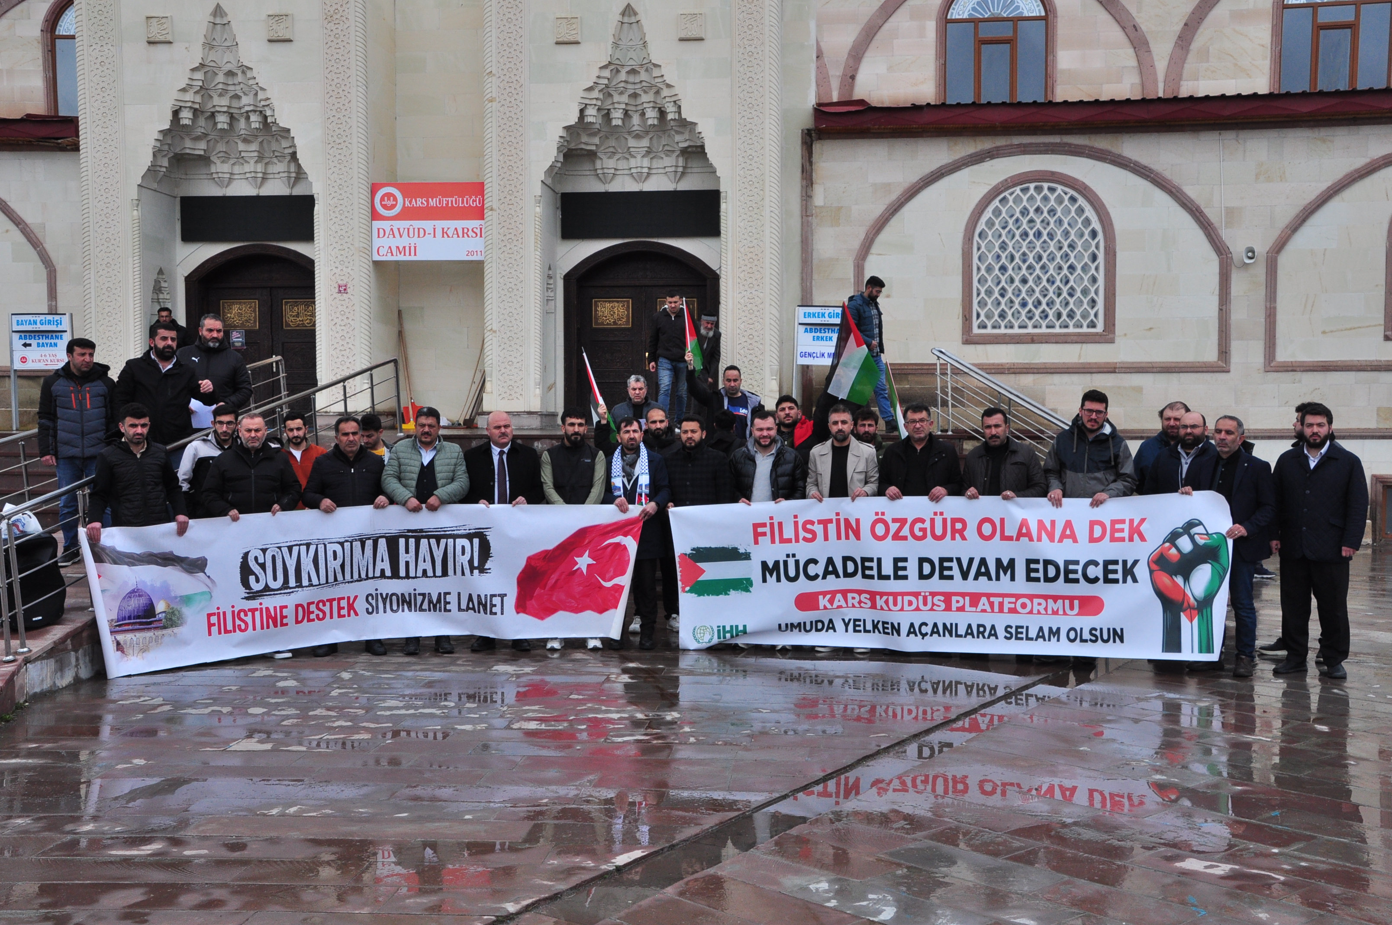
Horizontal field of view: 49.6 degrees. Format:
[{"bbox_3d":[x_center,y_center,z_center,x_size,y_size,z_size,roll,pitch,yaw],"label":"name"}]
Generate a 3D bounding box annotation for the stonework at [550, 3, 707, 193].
[{"bbox_3d":[-0.799,-4.581,18.912,2.000,2.130,1.000,0,2,5],"label":"stonework"}]

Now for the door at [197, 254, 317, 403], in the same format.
[{"bbox_3d":[-5.719,-1.641,20.026,1.800,2.250,0.220,0,2,5],"label":"door"}]

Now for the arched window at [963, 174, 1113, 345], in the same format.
[{"bbox_3d":[4.346,-2.576,19.077,1.900,2.130,0.200,0,2,5],"label":"arched window"}]

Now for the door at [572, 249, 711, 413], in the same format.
[{"bbox_3d":[-0.707,-1.675,19.570,1.980,2.360,0.300,0,2,5],"label":"door"}]

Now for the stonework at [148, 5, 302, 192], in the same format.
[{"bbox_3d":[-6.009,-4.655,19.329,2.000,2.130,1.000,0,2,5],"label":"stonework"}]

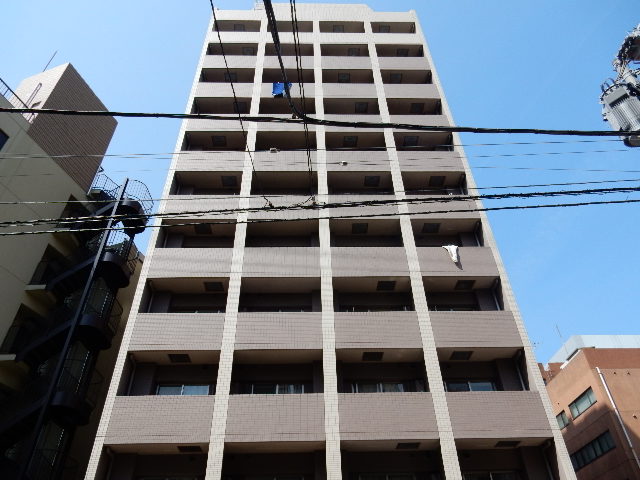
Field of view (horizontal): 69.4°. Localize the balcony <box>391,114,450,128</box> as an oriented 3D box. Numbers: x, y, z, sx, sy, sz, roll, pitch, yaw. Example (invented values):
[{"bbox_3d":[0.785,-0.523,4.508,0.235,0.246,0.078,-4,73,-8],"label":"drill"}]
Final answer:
[{"bbox_3d":[4.867,-5.285,22.851,2.825,1.339,1.100,0,-40,-2],"label":"balcony"}]

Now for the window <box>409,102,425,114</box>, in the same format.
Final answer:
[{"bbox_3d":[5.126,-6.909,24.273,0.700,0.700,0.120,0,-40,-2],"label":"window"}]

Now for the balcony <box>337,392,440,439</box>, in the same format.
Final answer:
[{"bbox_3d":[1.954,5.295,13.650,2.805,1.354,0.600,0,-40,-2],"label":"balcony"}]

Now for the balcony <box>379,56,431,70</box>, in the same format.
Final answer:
[{"bbox_3d":[4.737,-9.575,26.426,2.825,1.339,1.100,0,-40,-2],"label":"balcony"}]

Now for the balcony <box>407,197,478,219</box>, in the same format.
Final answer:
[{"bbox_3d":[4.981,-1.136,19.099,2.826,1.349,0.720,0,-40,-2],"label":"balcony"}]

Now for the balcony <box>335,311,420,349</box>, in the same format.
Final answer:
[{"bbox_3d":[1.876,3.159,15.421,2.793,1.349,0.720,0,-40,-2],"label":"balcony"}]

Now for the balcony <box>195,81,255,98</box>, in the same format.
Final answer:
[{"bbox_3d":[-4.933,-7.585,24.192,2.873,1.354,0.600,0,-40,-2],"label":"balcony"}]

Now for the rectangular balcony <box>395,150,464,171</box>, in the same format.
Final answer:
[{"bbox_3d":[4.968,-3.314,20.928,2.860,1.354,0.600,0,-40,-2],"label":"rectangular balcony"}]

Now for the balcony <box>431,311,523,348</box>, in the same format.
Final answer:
[{"bbox_3d":[5.126,3.295,15.700,2.825,1.339,1.100,0,-40,-2],"label":"balcony"}]

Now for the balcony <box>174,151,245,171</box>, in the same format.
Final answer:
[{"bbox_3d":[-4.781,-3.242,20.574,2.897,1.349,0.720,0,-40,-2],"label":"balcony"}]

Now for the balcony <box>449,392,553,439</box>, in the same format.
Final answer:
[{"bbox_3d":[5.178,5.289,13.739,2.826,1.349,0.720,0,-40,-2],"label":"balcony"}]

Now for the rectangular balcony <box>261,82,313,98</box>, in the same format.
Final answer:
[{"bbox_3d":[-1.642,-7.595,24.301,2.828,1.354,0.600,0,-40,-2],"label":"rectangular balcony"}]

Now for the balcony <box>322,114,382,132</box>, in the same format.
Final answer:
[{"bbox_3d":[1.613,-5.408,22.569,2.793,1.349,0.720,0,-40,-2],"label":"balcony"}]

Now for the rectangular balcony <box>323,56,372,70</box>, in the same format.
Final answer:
[{"bbox_3d":[1.495,-9.568,26.317,2.806,1.339,1.100,0,-40,-2],"label":"rectangular balcony"}]

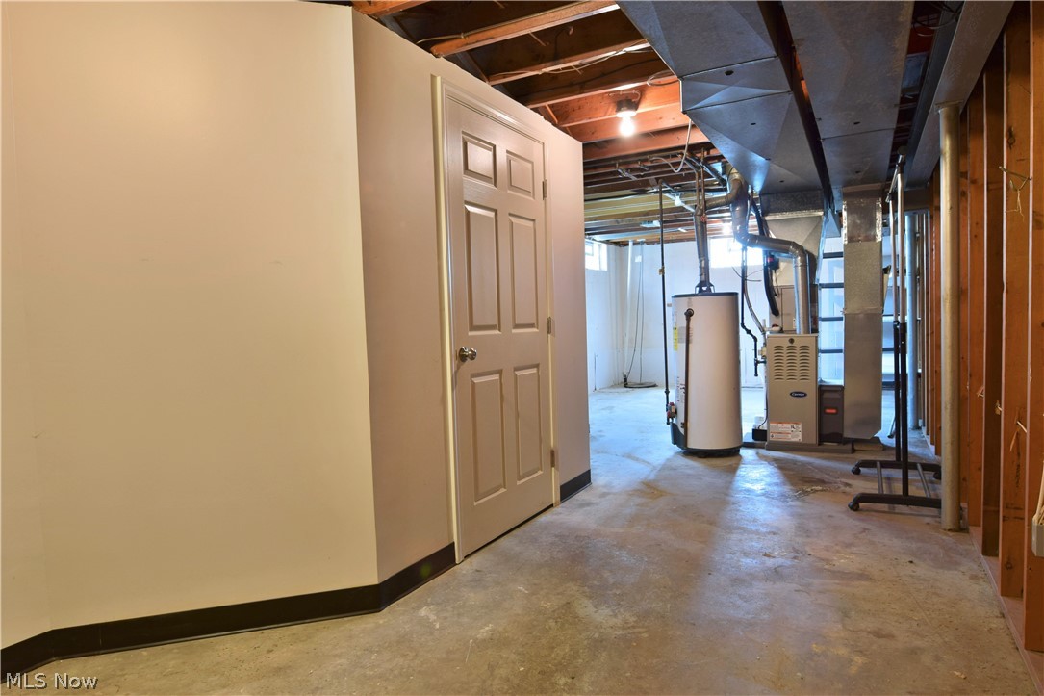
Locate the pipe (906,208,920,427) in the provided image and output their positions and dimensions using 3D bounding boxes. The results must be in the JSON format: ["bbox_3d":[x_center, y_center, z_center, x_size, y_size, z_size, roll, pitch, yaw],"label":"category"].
[{"bbox_3d":[3.499,-0.242,5.454,0.080,1.933,0.080,-2,3,0],"label":"pipe"}]

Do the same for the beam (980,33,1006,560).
[{"bbox_3d":[1.953,-0.203,2.502,0.090,2.157,0.040,0,3,30],"label":"beam"}]

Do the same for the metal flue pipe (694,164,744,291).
[{"bbox_3d":[1.557,-0.907,4.804,0.380,0.940,0.220,0,3,30],"label":"metal flue pipe"}]

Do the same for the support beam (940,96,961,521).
[{"bbox_3d":[2.074,-0.133,2.942,0.082,2.045,0.082,0,3,30],"label":"support beam"}]

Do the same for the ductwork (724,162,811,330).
[{"bbox_3d":[1.984,-0.788,4.872,0.650,1.360,0.280,0,3,30],"label":"ductwork"}]

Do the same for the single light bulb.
[{"bbox_3d":[0.590,-1.244,3.415,0.075,0.115,0.075,0,3,30],"label":"single light bulb"}]

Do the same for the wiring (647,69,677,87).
[{"bbox_3d":[0.692,-1.322,2.987,0.150,0.070,0.100,0,3,30],"label":"wiring"}]

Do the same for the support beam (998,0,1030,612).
[{"bbox_3d":[1.751,-0.179,2.148,0.090,2.157,0.040,0,3,30],"label":"support beam"}]

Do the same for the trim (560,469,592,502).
[{"bbox_3d":[0.337,0.856,3.798,0.015,0.100,0.473,0,3,30],"label":"trim"}]

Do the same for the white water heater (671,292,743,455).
[{"bbox_3d":[1.479,0.197,4.851,0.500,1.243,0.500,-1,3,9],"label":"white water heater"}]

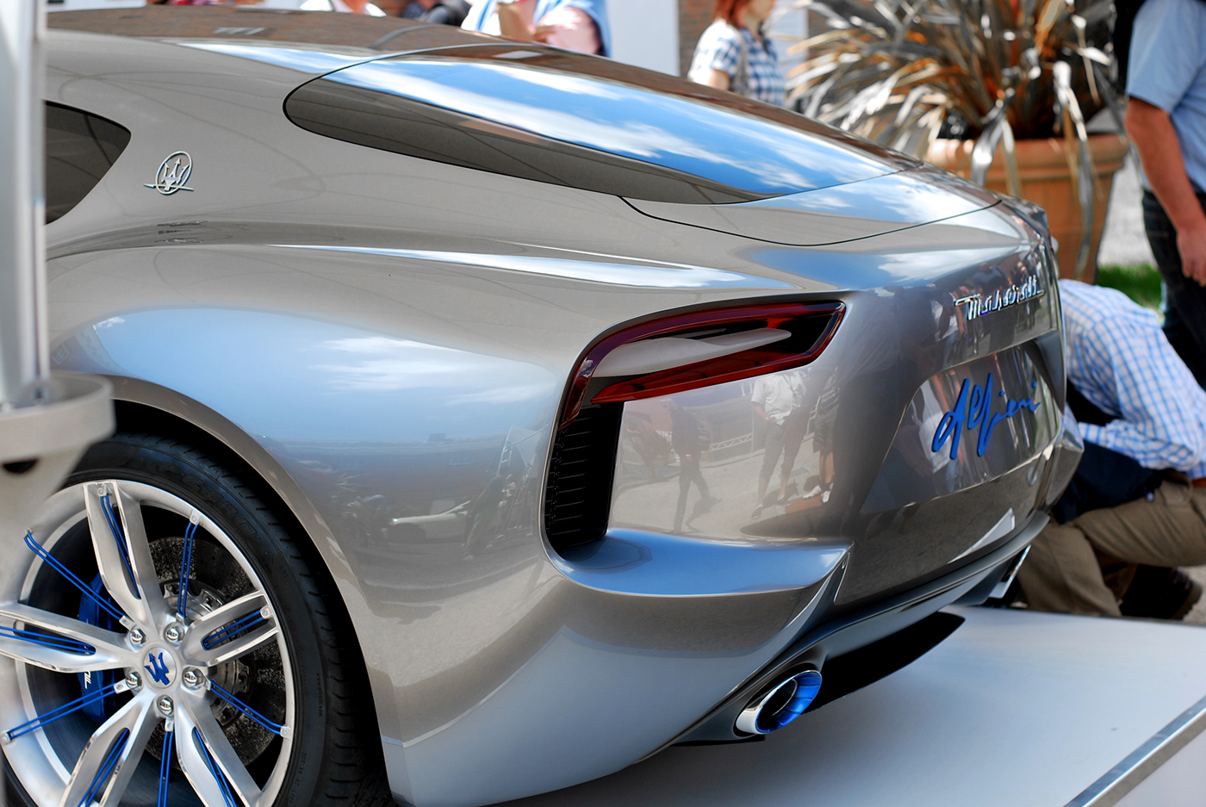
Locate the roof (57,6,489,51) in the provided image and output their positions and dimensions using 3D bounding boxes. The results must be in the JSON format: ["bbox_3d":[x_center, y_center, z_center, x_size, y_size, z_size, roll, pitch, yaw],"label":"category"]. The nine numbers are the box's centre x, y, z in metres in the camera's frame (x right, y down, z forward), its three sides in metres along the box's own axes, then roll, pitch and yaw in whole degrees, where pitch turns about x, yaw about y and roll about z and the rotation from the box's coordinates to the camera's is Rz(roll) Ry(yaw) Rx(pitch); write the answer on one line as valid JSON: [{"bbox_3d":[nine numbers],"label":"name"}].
[{"bbox_3d":[-0.655,-0.636,4.406,1.080,0.120,1.020,6,11,28],"label":"roof"}]

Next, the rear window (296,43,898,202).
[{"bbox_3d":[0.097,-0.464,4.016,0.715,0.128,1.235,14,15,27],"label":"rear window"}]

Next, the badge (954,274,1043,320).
[{"bbox_3d":[0.597,-0.160,3.789,0.018,0.036,0.365,-4,7,30],"label":"badge"}]

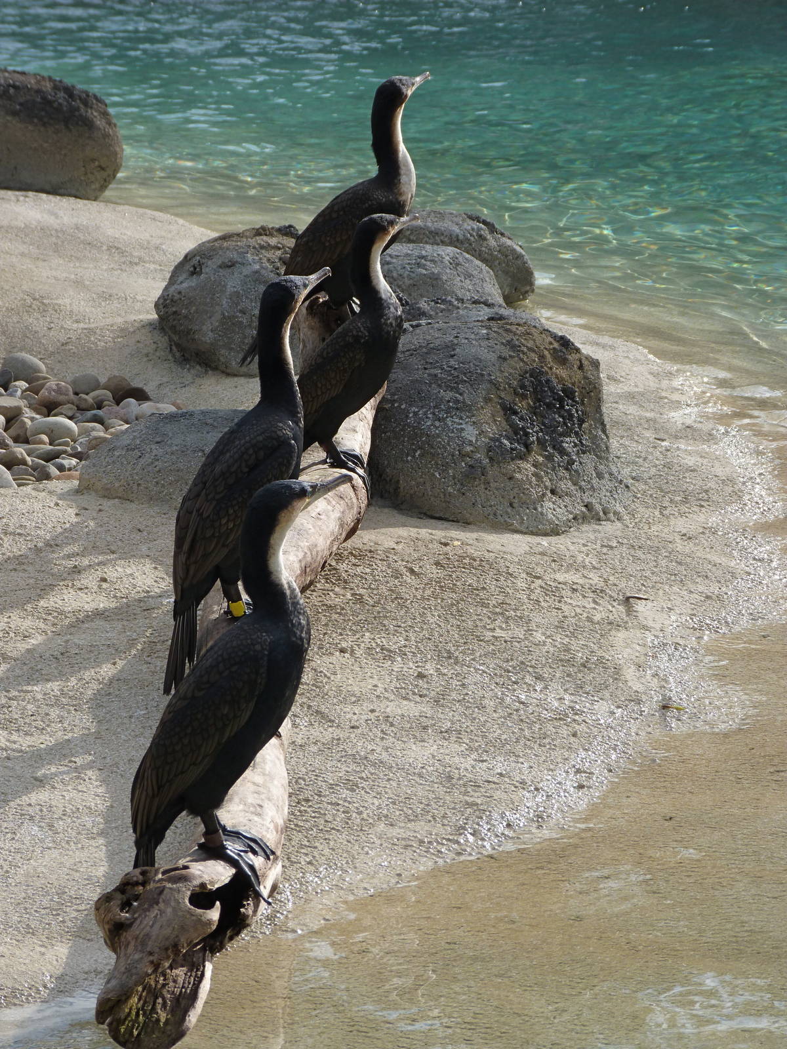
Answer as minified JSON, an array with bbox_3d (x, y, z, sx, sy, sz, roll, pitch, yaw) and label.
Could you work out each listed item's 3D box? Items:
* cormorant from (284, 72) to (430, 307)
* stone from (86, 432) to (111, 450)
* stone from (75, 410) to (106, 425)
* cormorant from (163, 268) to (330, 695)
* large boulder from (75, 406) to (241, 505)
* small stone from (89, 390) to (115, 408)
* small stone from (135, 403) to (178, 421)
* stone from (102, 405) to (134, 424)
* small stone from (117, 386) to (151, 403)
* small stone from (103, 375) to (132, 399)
[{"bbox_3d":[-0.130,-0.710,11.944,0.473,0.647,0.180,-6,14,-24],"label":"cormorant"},{"bbox_3d":[-0.598,-0.167,10.555,0.062,0.039,0.050,0,11,0],"label":"stone"},{"bbox_3d":[-0.638,-0.224,10.850,0.069,0.031,0.055,0,11,0],"label":"stone"},{"bbox_3d":[-0.248,-0.074,8.864,0.334,0.708,0.180,-8,15,-32],"label":"cormorant"},{"bbox_3d":[-0.457,-0.144,10.850,0.420,0.150,0.360,0,13,0],"label":"large boulder"},{"bbox_3d":[-0.633,-0.273,11.200,0.057,0.032,0.048,0,13,0],"label":"small stone"},{"bbox_3d":[-0.501,-0.238,10.920,0.094,0.038,0.066,0,11,0],"label":"small stone"},{"bbox_3d":[-0.587,-0.235,11.000,0.070,0.033,0.052,0,13,0],"label":"stone"},{"bbox_3d":[-0.560,-0.278,11.125,0.081,0.043,0.065,0,11,0],"label":"small stone"},{"bbox_3d":[-0.605,-0.294,11.209,0.079,0.061,0.067,0,11,0],"label":"small stone"}]

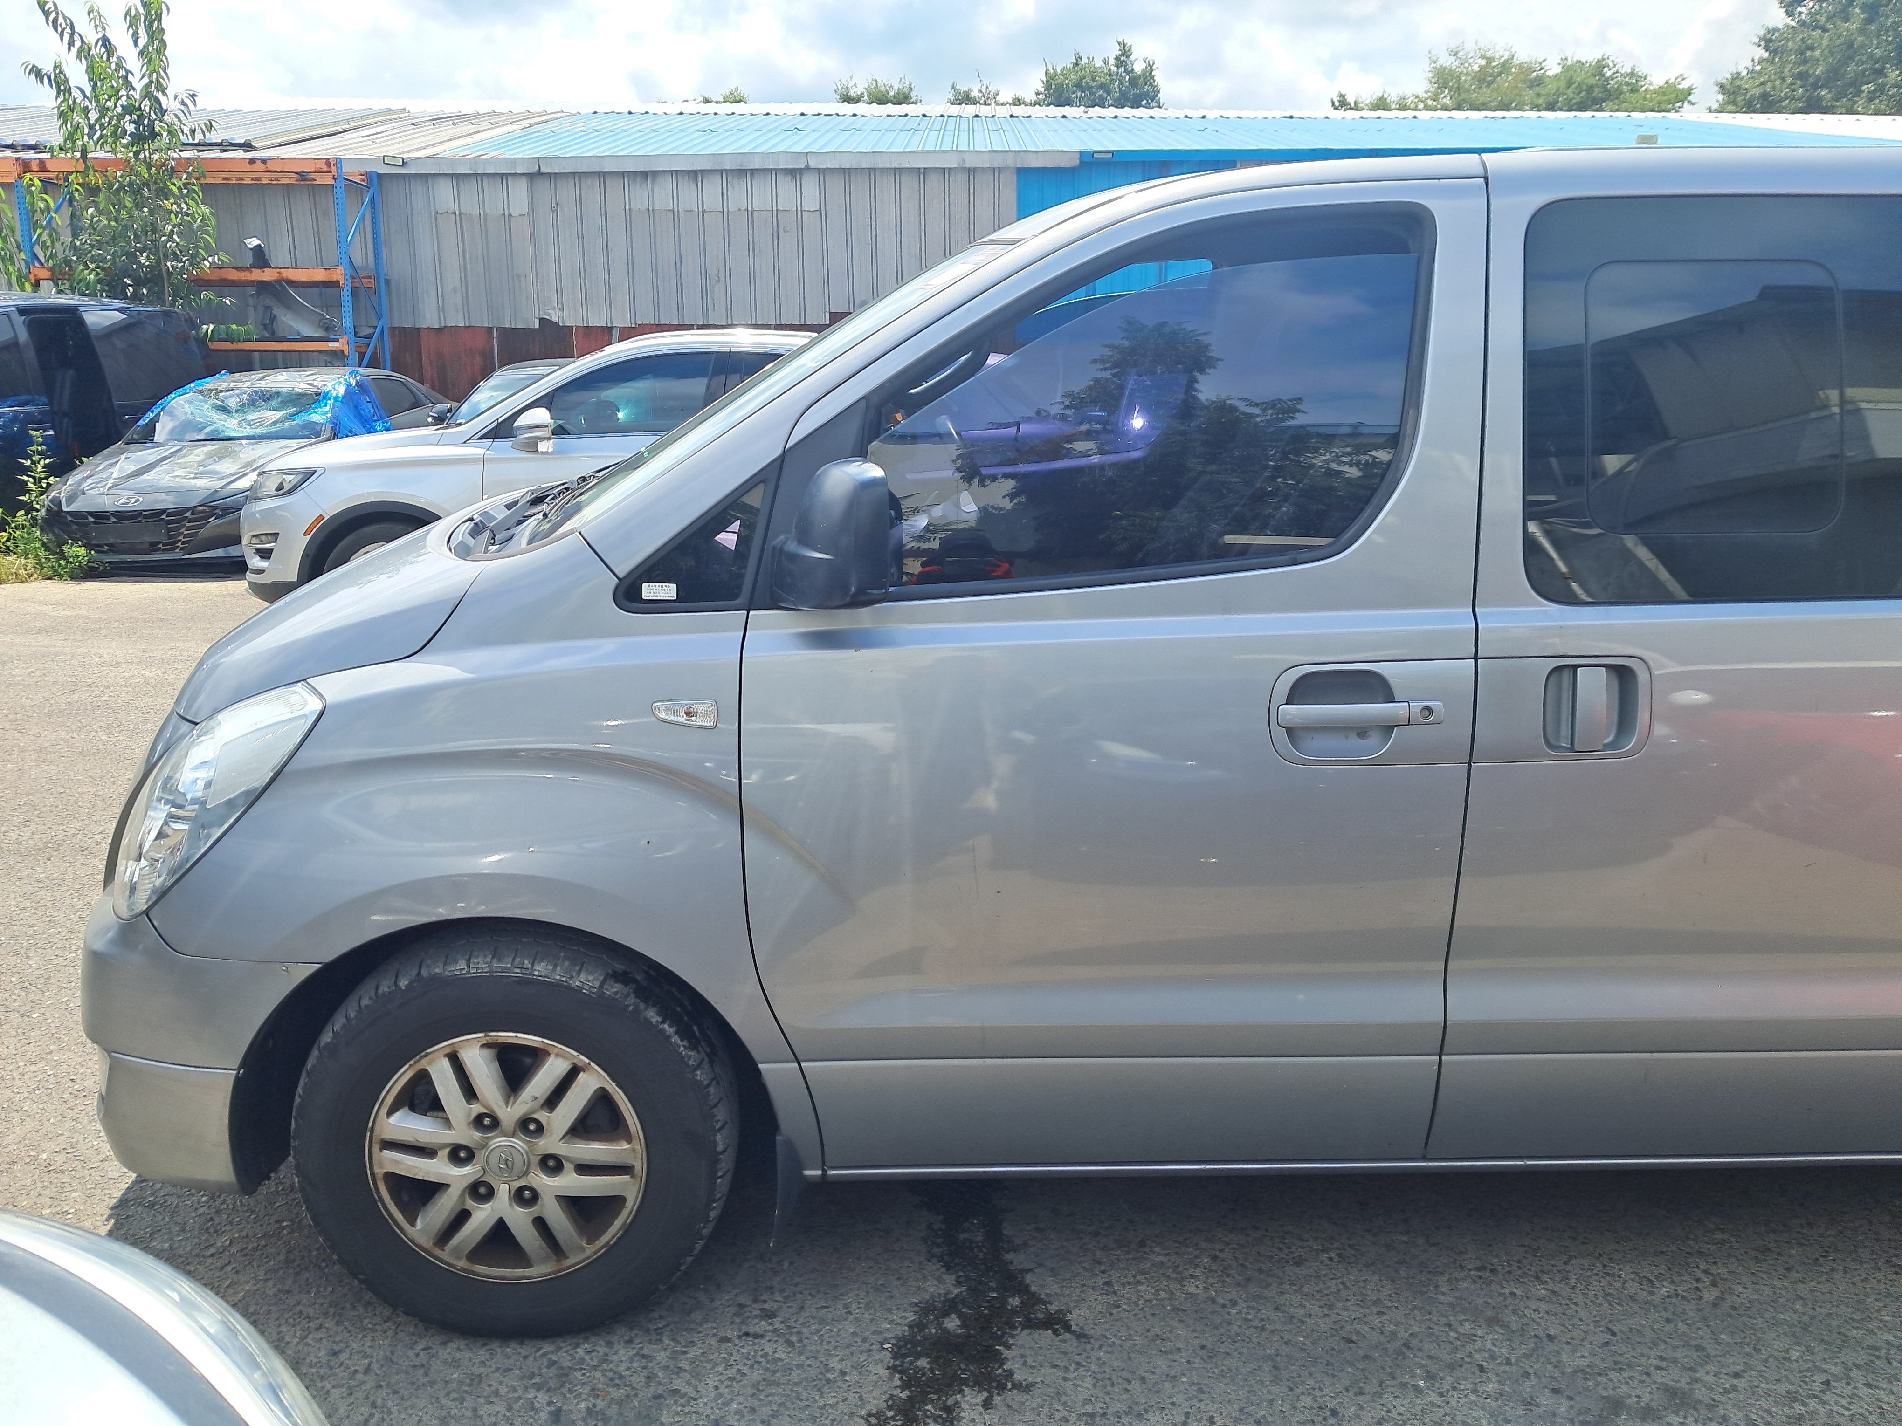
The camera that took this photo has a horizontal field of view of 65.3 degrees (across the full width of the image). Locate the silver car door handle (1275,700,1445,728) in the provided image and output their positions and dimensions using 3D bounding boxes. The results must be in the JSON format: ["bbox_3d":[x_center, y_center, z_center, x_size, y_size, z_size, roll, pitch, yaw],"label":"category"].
[{"bbox_3d":[0.586,0.002,2.126,0.238,0.042,0.045,-1,14,0],"label":"silver car door handle"}]

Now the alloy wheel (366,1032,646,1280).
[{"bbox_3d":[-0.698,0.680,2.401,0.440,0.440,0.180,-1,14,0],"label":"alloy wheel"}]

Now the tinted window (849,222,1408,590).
[{"bbox_3d":[0.265,-0.446,2.105,0.830,0.550,0.070,-1,2,0],"label":"tinted window"}]

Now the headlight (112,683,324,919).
[{"bbox_3d":[-1.169,0.137,2.387,0.500,0.430,0.370,-2,14,-6],"label":"headlight"}]

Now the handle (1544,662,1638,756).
[{"bbox_3d":[0.924,-0.006,2.151,0.132,0.130,0.050,-1,14,0],"label":"handle"}]

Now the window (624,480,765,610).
[{"bbox_3d":[-0.373,-0.239,2.130,0.210,0.185,0.050,0,4,5],"label":"window"}]

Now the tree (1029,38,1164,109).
[{"bbox_3d":[3.338,-11.252,34.301,3.700,8.200,3.700,-1,14,0],"label":"tree"}]

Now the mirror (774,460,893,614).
[{"bbox_3d":[-0.165,-0.247,1.969,0.150,0.200,0.240,-1,14,0],"label":"mirror"}]

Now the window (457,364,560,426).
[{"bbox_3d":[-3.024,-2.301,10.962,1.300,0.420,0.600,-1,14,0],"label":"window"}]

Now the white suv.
[{"bbox_3d":[-1.647,-1.338,8.464,4.552,1.655,1.950,-4,14,-12],"label":"white suv"}]

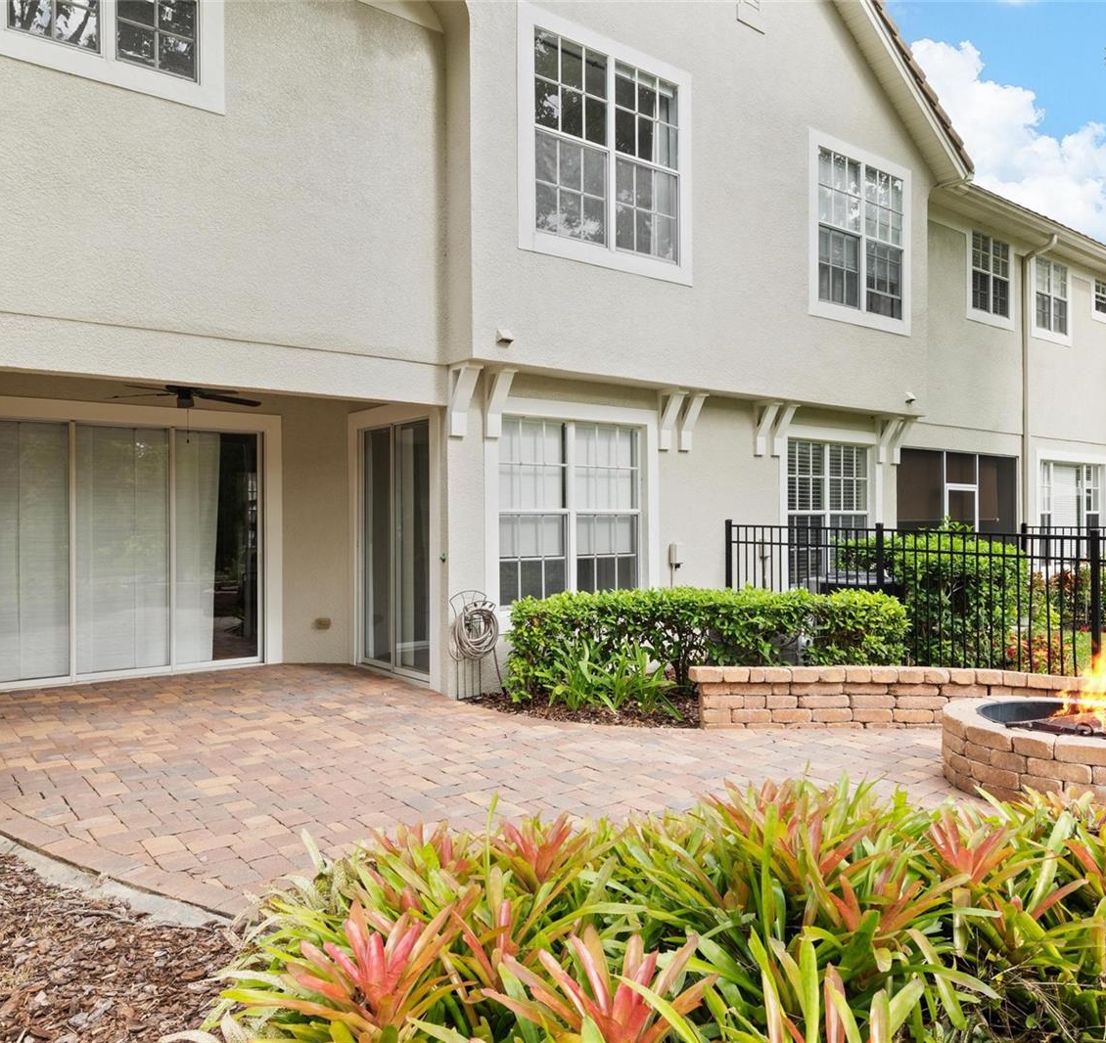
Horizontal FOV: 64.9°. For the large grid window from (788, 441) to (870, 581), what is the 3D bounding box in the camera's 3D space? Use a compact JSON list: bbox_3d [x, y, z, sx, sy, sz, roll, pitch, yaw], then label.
[{"bbox_3d":[3.309,-0.094,10.435,1.700,1.680,0.100,0,0,-36],"label":"large grid window"}]

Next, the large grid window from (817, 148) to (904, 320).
[{"bbox_3d":[3.575,-3.274,10.050,1.680,1.710,0.100,0,0,-36],"label":"large grid window"}]

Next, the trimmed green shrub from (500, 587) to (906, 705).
[{"bbox_3d":[1.310,1.040,7.560,3.350,0.870,0.850,0,0,-7],"label":"trimmed green shrub"}]

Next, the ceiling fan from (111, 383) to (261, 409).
[{"bbox_3d":[-3.143,-1.135,7.446,1.320,0.340,1.320,0,0,-36],"label":"ceiling fan"}]

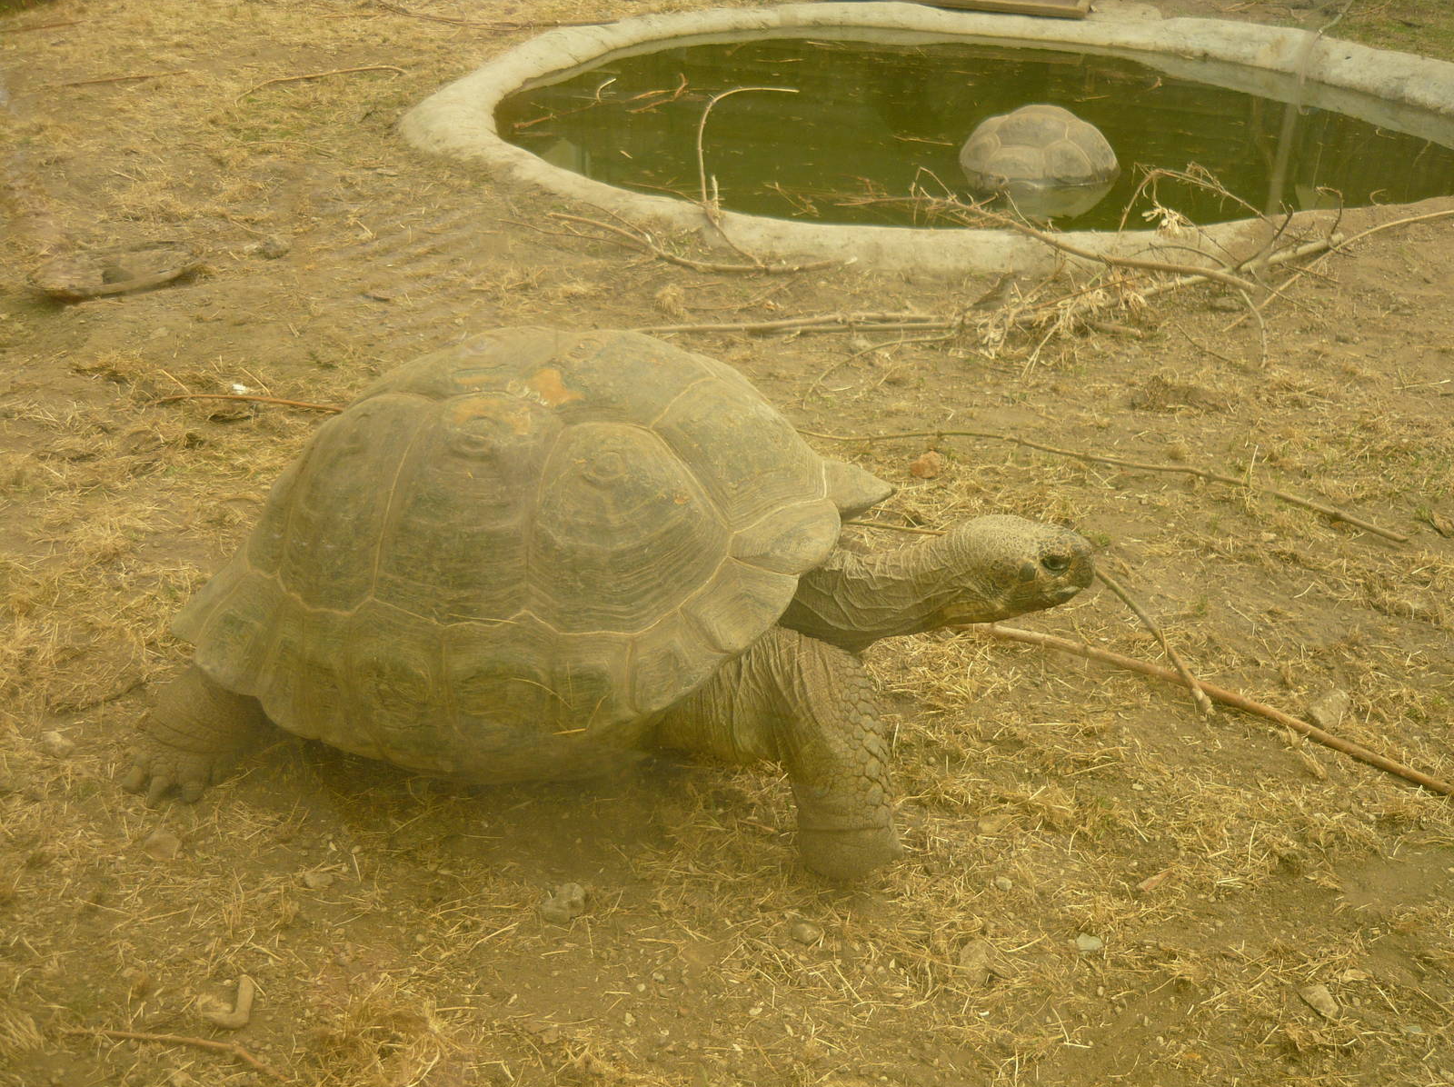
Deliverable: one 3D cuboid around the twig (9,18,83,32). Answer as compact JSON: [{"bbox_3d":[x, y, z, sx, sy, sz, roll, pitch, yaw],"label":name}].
[{"bbox_3d":[-4.790,-3.653,9.789,0.100,0.040,0.638,18,32,30],"label":"twig"}]

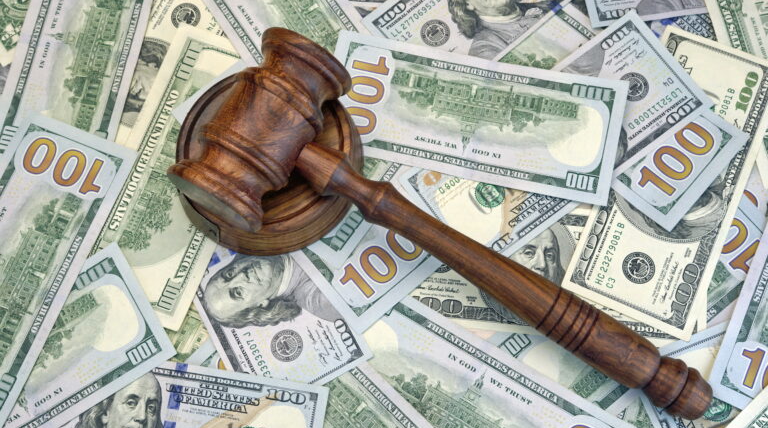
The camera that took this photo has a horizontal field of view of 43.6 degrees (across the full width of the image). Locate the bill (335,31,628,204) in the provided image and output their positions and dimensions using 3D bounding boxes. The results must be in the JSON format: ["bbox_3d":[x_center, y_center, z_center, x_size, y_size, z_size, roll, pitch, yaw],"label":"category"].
[{"bbox_3d":[0.045,-0.051,0.501,0.156,0.004,0.066,12,74,6],"label":"bill"}]

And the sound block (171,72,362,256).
[{"bbox_3d":[-0.060,-0.029,0.489,0.099,0.019,0.099,0,74,2],"label":"sound block"}]

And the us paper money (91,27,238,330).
[{"bbox_3d":[-0.106,-0.022,0.499,0.066,0.003,0.156,18,75,7],"label":"us paper money"}]

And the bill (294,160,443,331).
[{"bbox_3d":[-0.037,-0.018,0.496,0.066,0.003,0.156,-40,76,-9],"label":"bill"}]

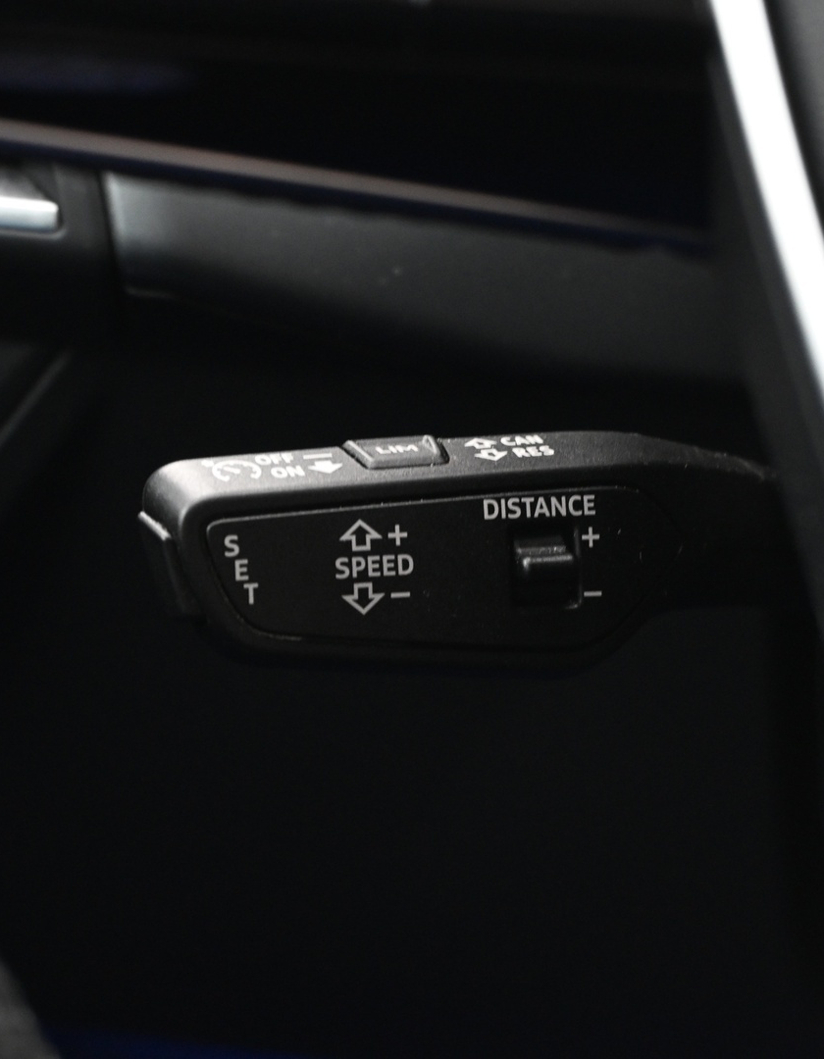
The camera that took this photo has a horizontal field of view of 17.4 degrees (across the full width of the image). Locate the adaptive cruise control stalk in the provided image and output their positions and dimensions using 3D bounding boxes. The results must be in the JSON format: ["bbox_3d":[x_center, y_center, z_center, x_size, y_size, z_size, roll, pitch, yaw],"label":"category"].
[{"bbox_3d":[0.013,0.003,0.419,0.110,0.032,0.022,-3,10,-25],"label":"adaptive cruise control stalk"}]

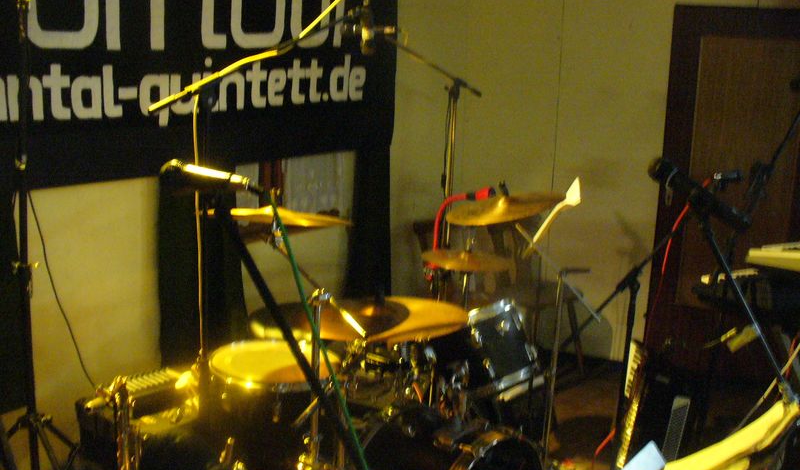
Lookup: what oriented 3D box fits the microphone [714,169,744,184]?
[{"bbox_3d":[1.149,-0.205,3.000,0.150,0.040,0.040,-1,11,-37],"label":"microphone"}]

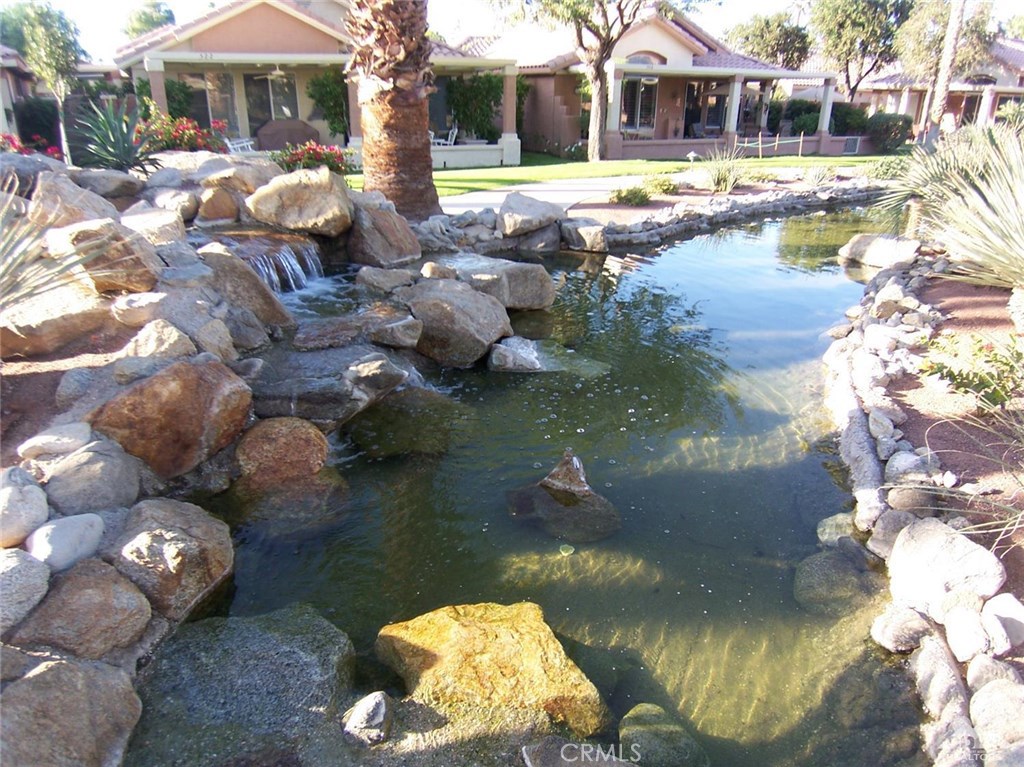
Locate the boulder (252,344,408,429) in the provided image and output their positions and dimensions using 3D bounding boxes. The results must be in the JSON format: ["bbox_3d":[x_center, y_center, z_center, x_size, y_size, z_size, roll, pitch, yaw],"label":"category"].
[{"bbox_3d":[-1.095,0.007,4.150,0.907,0.408,0.650,-5,22,-15],"label":"boulder"}]

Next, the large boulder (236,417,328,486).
[{"bbox_3d":[-1.193,0.421,3.536,0.430,0.340,0.380,0,21,0],"label":"large boulder"}]

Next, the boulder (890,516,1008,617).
[{"bbox_3d":[1.690,0.679,2.639,0.400,0.340,0.360,7,22,19],"label":"boulder"}]

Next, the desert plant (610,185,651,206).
[{"bbox_3d":[2.037,-3.235,11.700,0.675,0.347,0.650,4,21,9],"label":"desert plant"}]

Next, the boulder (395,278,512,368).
[{"bbox_3d":[-0.439,-0.458,5.150,0.880,0.639,0.650,-1,21,-5],"label":"boulder"}]

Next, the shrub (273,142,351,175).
[{"bbox_3d":[-2.784,-3.048,9.400,1.080,0.600,0.800,-6,21,-15],"label":"shrub"}]

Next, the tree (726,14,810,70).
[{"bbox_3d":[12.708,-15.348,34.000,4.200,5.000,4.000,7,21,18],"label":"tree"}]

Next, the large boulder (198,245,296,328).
[{"bbox_3d":[-2.092,-0.779,5.378,0.420,0.550,0.680,17,27,37],"label":"large boulder"}]

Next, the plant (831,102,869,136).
[{"bbox_3d":[12.081,-9.131,24.345,1.400,1.500,1.400,0,21,0],"label":"plant"}]

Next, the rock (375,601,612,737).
[{"bbox_3d":[-0.060,0.937,2.331,0.700,0.290,0.460,7,22,19],"label":"rock"}]

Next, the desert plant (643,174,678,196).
[{"bbox_3d":[2.837,-3.786,13.000,0.668,0.390,0.650,5,21,11],"label":"desert plant"}]

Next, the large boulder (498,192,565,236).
[{"bbox_3d":[0.264,-2.299,9.250,0.893,0.566,0.600,1,21,1],"label":"large boulder"}]

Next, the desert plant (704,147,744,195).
[{"bbox_3d":[4.221,-4.271,13.600,0.840,0.920,0.820,6,21,15],"label":"desert plant"}]

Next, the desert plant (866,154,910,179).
[{"bbox_3d":[9.122,-5.275,16.500,1.050,0.580,0.900,10,23,26],"label":"desert plant"}]

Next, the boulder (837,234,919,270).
[{"bbox_3d":[4.657,-1.691,8.700,0.980,0.420,0.720,10,23,25],"label":"boulder"}]

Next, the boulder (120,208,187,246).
[{"bbox_3d":[-3.105,-1.355,5.900,0.501,0.301,0.460,-10,23,-26],"label":"boulder"}]

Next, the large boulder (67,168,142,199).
[{"bbox_3d":[-4.224,-2.089,7.100,0.681,0.288,0.520,-11,24,-28],"label":"large boulder"}]

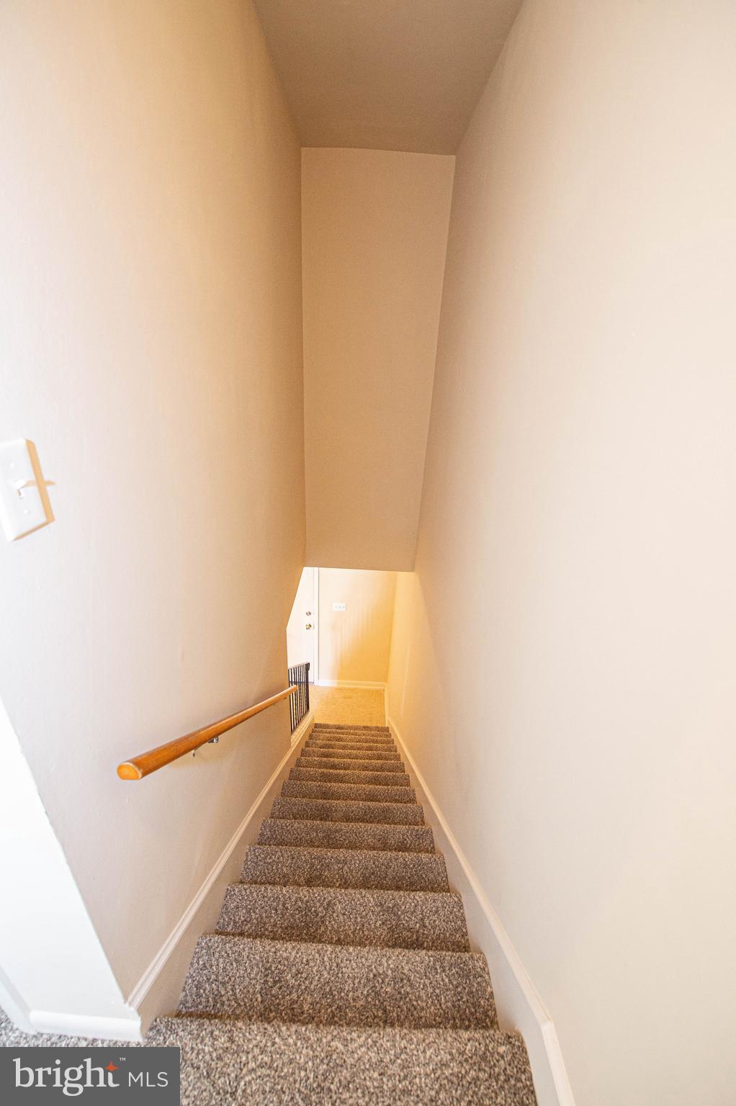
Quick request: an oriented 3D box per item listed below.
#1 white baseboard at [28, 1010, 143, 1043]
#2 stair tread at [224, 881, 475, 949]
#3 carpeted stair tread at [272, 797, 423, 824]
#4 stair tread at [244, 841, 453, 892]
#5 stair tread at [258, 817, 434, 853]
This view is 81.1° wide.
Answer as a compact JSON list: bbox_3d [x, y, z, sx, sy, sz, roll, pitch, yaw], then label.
[{"bbox_3d":[-0.660,1.117,1.014,0.257,0.090,0.016,3,24,-1],"label":"white baseboard"},{"bbox_3d":[-0.092,1.391,1.570,0.900,0.050,0.275,3,24,-1],"label":"stair tread"},{"bbox_3d":[-0.118,1.589,2.495,0.900,0.050,0.275,3,24,-1],"label":"carpeted stair tread"},{"bbox_3d":[-0.101,1.457,1.878,0.900,0.050,0.275,3,24,-1],"label":"stair tread"},{"bbox_3d":[-0.110,1.523,2.187,0.900,0.050,0.275,3,24,-1],"label":"stair tread"}]

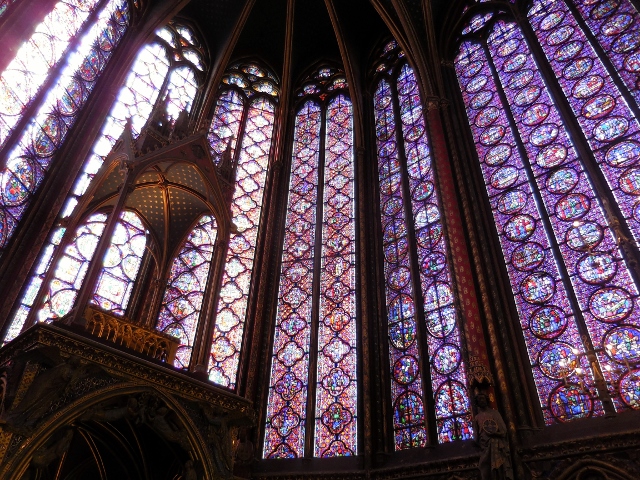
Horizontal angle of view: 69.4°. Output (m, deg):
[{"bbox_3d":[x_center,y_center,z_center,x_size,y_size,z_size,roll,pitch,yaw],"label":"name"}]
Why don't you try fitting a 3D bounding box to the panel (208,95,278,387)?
[{"bbox_3d":[-2.228,-0.427,13.305,0.914,12.044,0.200,12,-38,-12],"label":"panel"}]

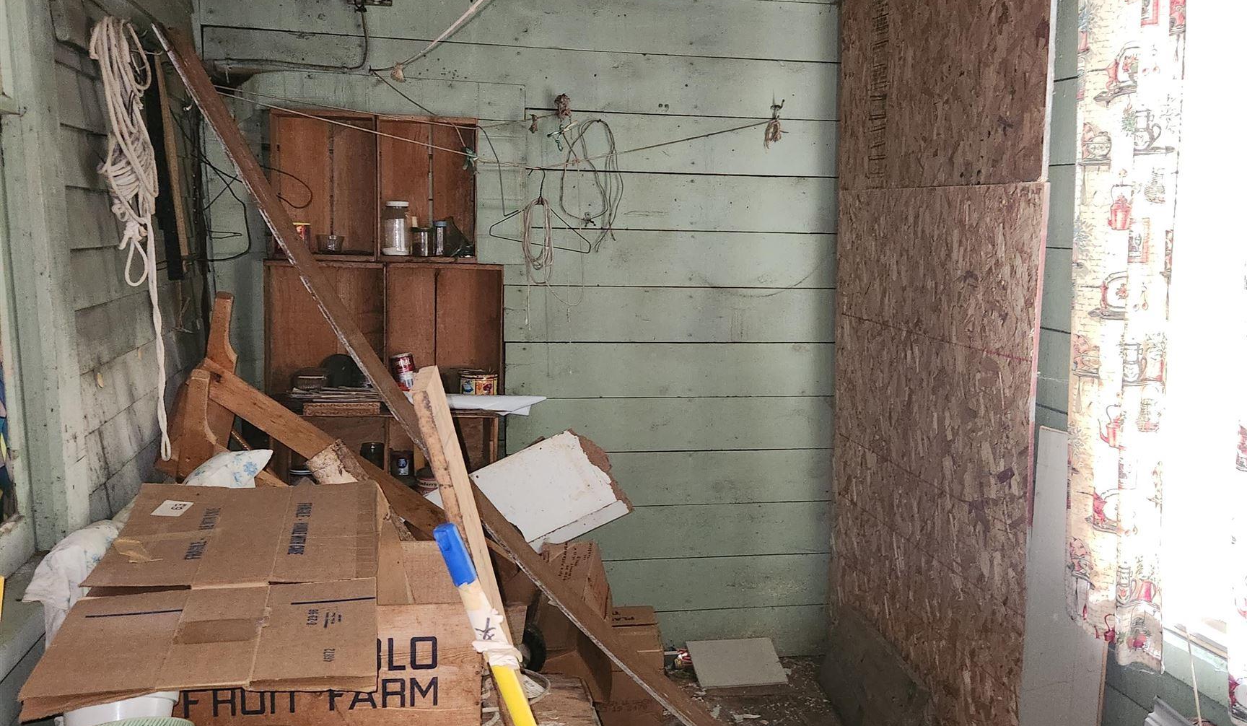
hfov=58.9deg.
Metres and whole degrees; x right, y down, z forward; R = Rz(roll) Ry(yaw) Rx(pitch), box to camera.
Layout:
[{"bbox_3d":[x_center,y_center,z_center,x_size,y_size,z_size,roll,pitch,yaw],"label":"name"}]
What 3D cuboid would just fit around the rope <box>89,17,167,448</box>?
[{"bbox_3d":[-0.977,-0.226,2.205,0.110,0.860,0.180,0,7,-11],"label":"rope"}]

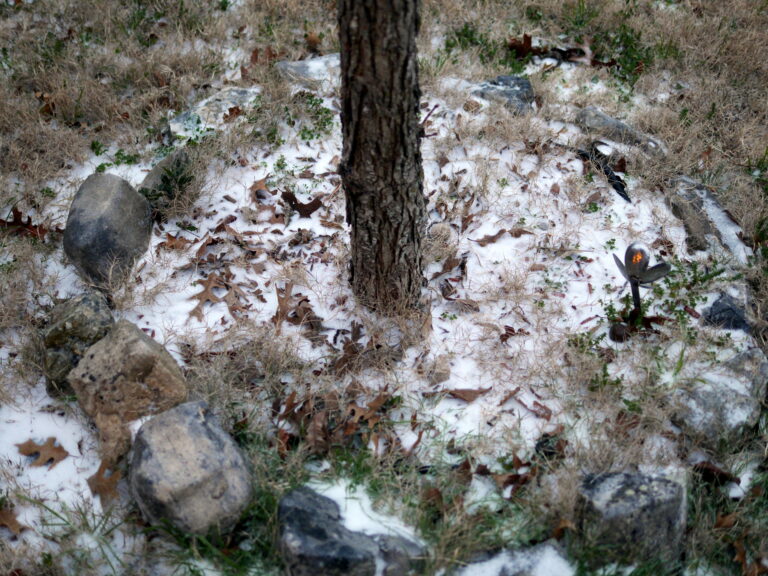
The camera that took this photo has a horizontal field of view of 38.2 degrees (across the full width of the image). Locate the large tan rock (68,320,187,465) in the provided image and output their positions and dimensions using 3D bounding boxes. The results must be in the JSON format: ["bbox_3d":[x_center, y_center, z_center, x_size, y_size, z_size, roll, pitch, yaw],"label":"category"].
[{"bbox_3d":[-0.487,0.197,2.124,0.210,0.180,0.260,7,44,7],"label":"large tan rock"}]

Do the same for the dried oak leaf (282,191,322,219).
[{"bbox_3d":[-0.194,-0.197,2.610,0.097,0.030,0.075,7,44,7],"label":"dried oak leaf"}]

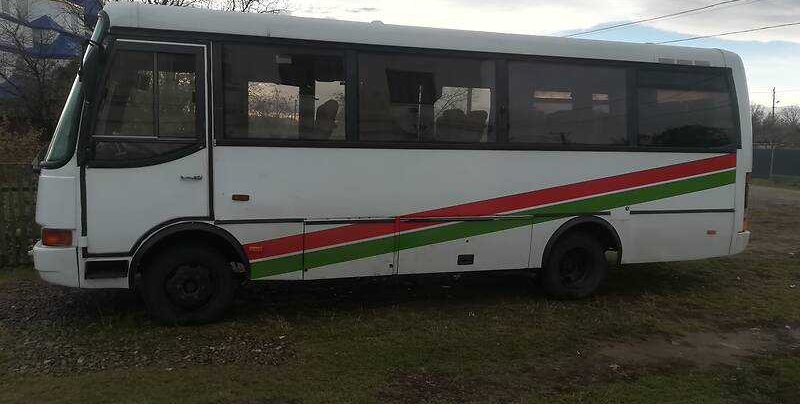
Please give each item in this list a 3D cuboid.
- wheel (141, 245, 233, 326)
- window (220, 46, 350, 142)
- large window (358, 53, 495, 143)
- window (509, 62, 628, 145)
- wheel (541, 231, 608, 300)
[{"bbox_3d":[-1.995,0.770,5.715,0.800,0.780,0.240,0,2,-16],"label":"wheel"},{"bbox_3d":[-1.103,-1.038,5.805,1.169,0.883,0.060,0,-1,-16],"label":"window"},{"bbox_3d":[0.296,-1.051,6.206,1.477,0.891,0.060,0,-1,-16],"label":"large window"},{"bbox_3d":[1.874,-1.073,6.659,1.493,0.865,0.060,0,-1,-16],"label":"window"},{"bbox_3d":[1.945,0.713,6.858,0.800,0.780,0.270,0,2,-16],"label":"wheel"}]

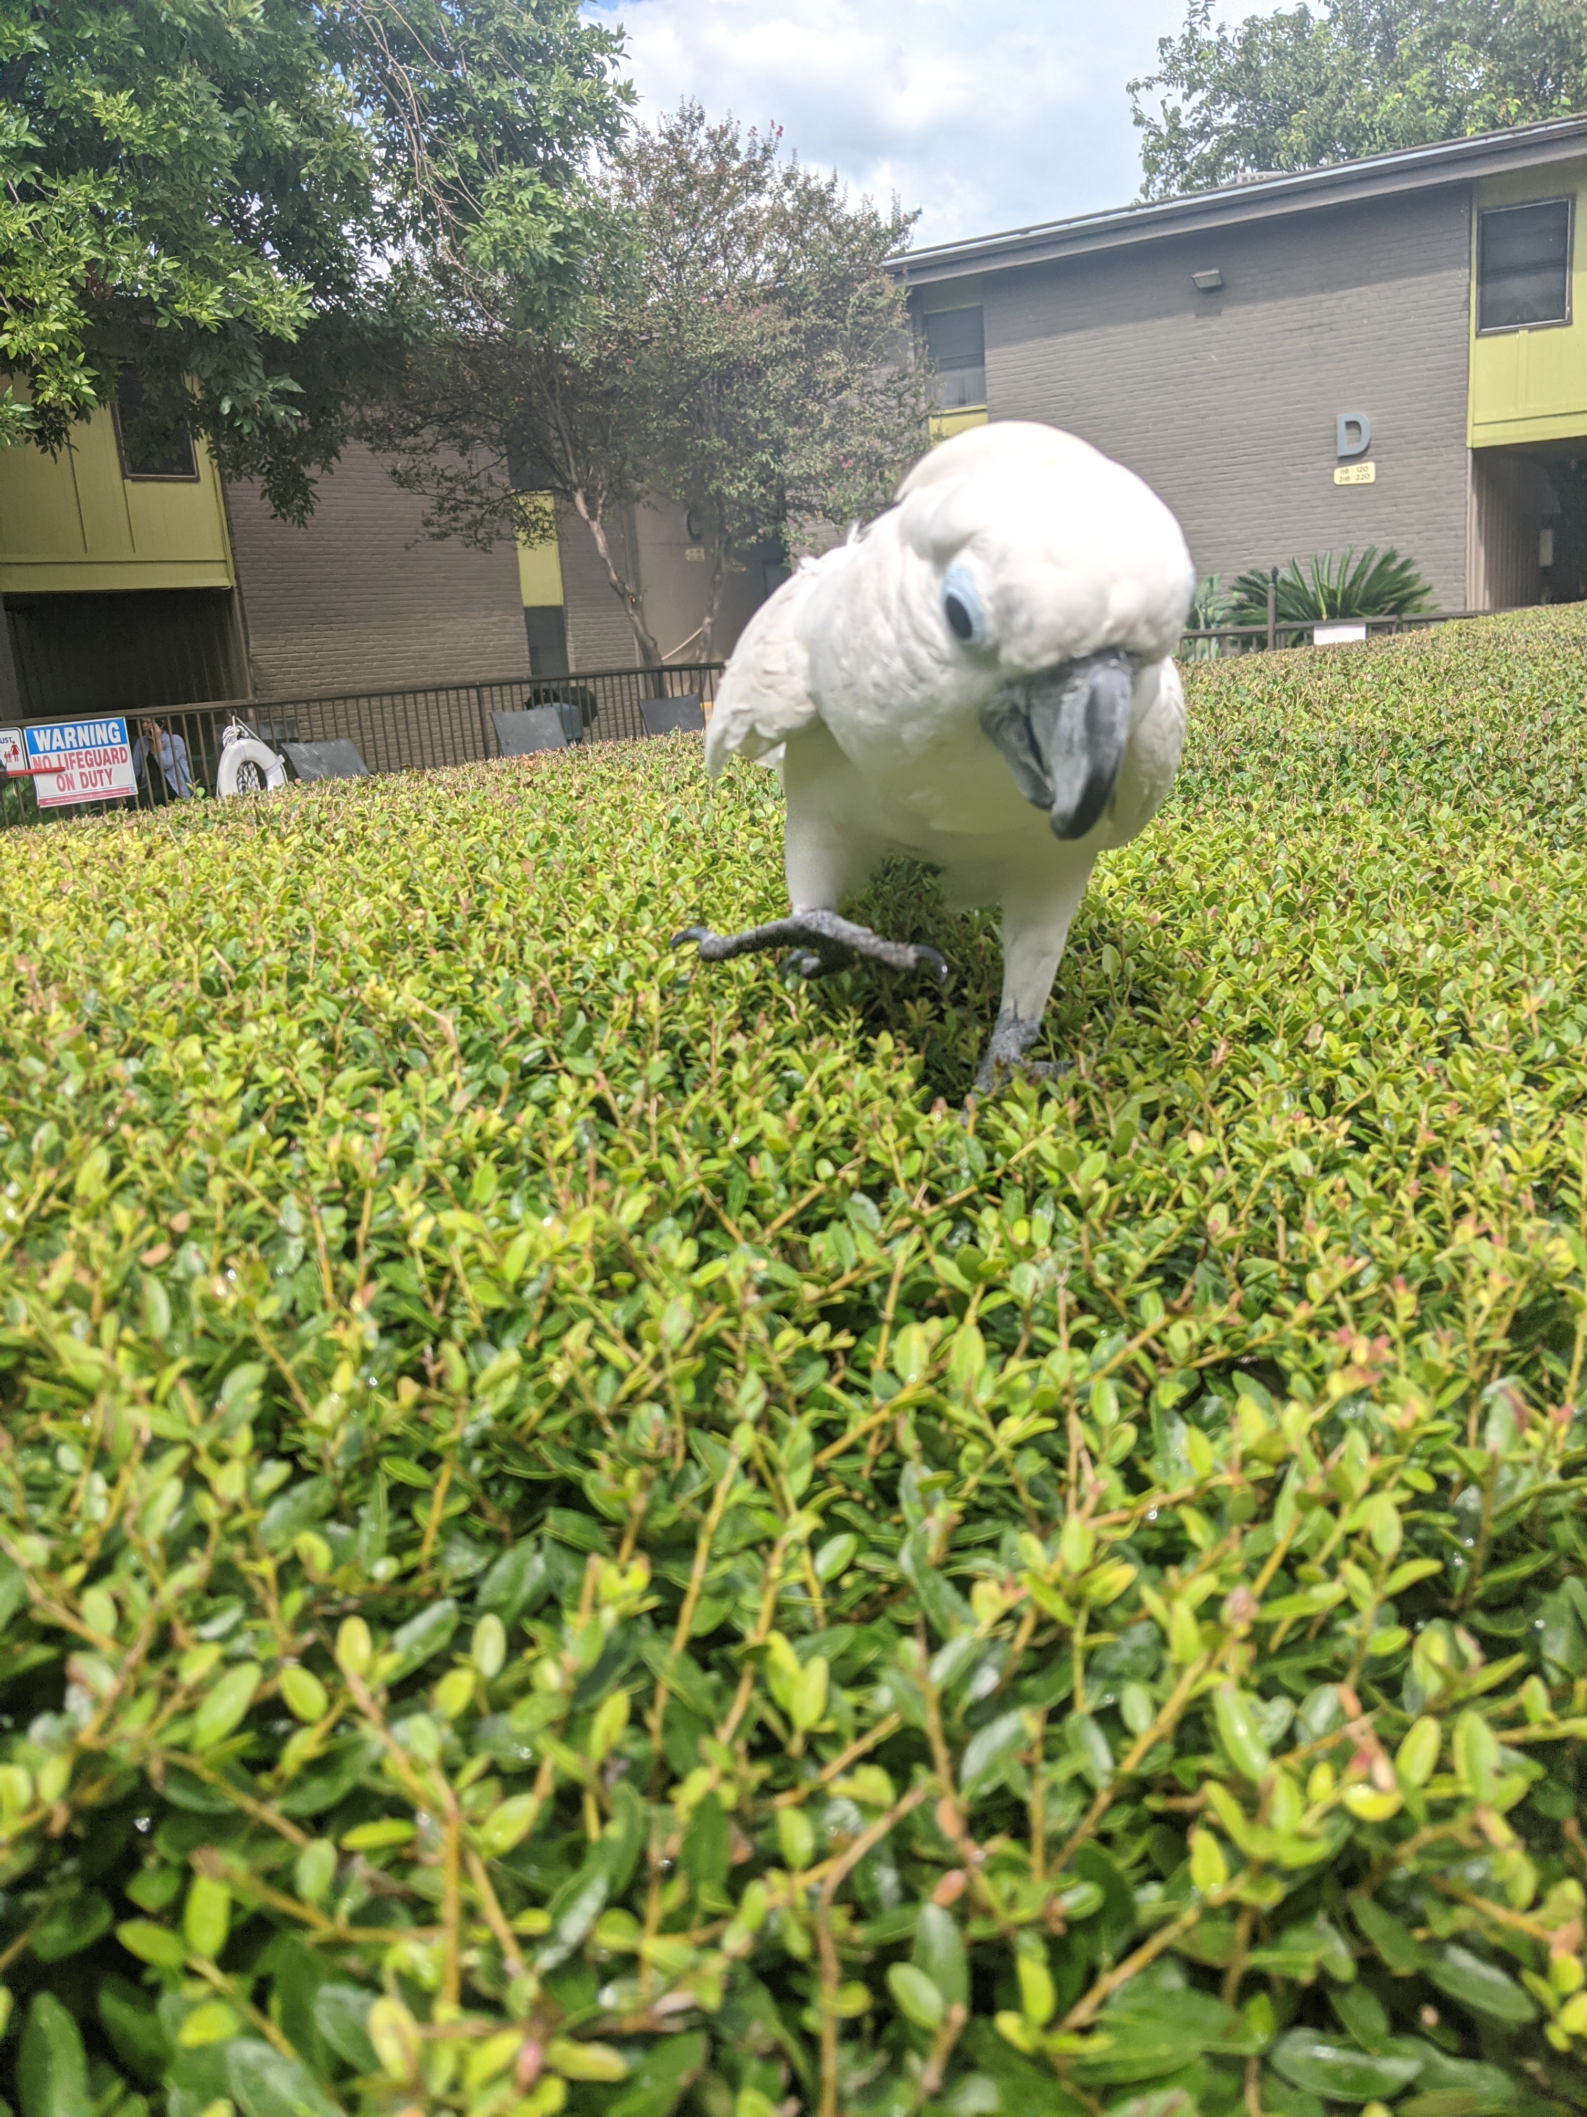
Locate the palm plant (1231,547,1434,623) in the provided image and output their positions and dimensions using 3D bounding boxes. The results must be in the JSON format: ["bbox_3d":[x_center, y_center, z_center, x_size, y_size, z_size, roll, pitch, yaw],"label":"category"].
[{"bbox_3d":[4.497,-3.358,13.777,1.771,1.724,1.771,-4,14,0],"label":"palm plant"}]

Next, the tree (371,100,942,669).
[{"bbox_3d":[-1.341,-5.776,16.358,5.487,6.617,5.048,-4,14,0],"label":"tree"}]

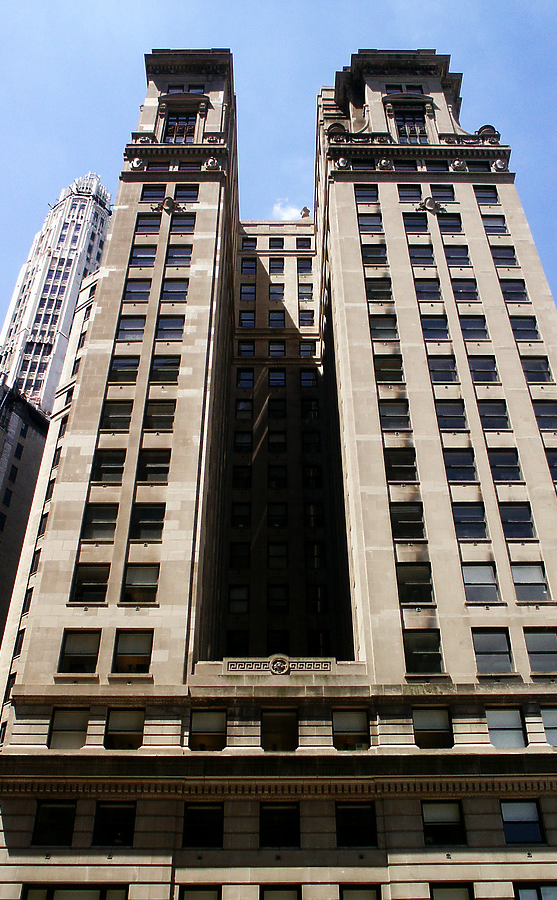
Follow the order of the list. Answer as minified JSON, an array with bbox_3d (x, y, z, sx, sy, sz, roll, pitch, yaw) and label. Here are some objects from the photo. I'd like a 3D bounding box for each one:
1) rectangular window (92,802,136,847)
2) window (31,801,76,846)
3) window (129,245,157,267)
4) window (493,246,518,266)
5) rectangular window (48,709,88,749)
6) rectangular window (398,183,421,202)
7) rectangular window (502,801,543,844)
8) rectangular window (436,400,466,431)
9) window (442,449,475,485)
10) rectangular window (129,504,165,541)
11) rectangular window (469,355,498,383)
[{"bbox_3d":[-6.184,14.147,34.475,1.514,1.668,0.200,0,-42,0],"label":"rectangular window"},{"bbox_3d":[-8.299,13.851,33.749,1.472,1.698,0.200,0,-42,0],"label":"window"},{"bbox_3d":[-8.636,-12.498,58.402,1.556,2.167,0.200,0,-42,0],"label":"window"},{"bbox_3d":[14.126,-11.992,56.697,1.533,2.080,0.200,0,-42,0],"label":"window"},{"bbox_3d":[-8.081,10.832,35.097,1.445,1.751,0.250,0,-42,0],"label":"rectangular window"},{"bbox_3d":[8.924,-17.220,61.363,1.595,2.039,0.200,0,-42,0],"label":"rectangular window"},{"bbox_3d":[9.138,13.983,34.082,1.448,1.611,0.200,0,-42,0],"label":"rectangular window"},{"bbox_3d":[9.188,-1.810,48.241,1.529,2.209,0.200,0,-42,0],"label":"rectangular window"},{"bbox_3d":[9.304,0.809,46.477,1.621,2.201,0.200,0,-42,0],"label":"window"},{"bbox_3d":[-6.280,3.478,44.008,1.621,2.201,0.200,0,-42,0],"label":"rectangular window"},{"bbox_3d":[11.303,-4.407,50.318,1.492,2.109,0.200,0,-42,0],"label":"rectangular window"}]

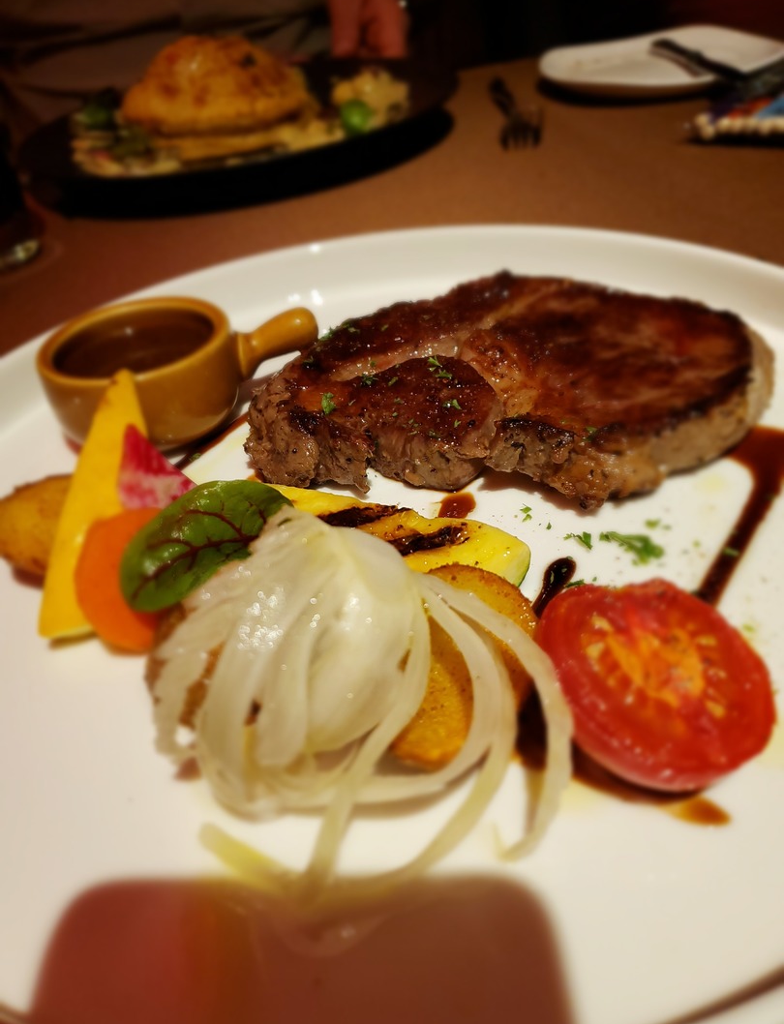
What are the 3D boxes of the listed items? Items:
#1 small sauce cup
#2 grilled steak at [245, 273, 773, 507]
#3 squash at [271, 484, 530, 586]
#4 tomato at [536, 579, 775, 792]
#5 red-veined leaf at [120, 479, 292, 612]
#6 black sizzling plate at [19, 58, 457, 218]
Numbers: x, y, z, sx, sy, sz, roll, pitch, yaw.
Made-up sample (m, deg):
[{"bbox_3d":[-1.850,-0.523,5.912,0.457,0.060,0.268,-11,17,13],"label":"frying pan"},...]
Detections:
[{"bbox_3d":[-0.067,-0.050,0.261,0.092,0.027,0.062,-10,39,-3],"label":"small sauce cup"},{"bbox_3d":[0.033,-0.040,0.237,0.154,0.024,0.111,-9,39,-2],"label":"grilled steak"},{"bbox_3d":[-0.007,0.011,0.189,0.080,0.013,0.029,15,44,25],"label":"squash"},{"bbox_3d":[0.047,0.035,0.149,0.046,0.020,0.046,-3,43,-4],"label":"tomato"},{"bbox_3d":[-0.042,0.007,0.176,0.044,0.010,0.026,-38,77,-9],"label":"red-veined leaf"},{"bbox_3d":[-0.103,-0.272,0.553,0.295,0.027,0.292,-8,39,0],"label":"black sizzling plate"}]

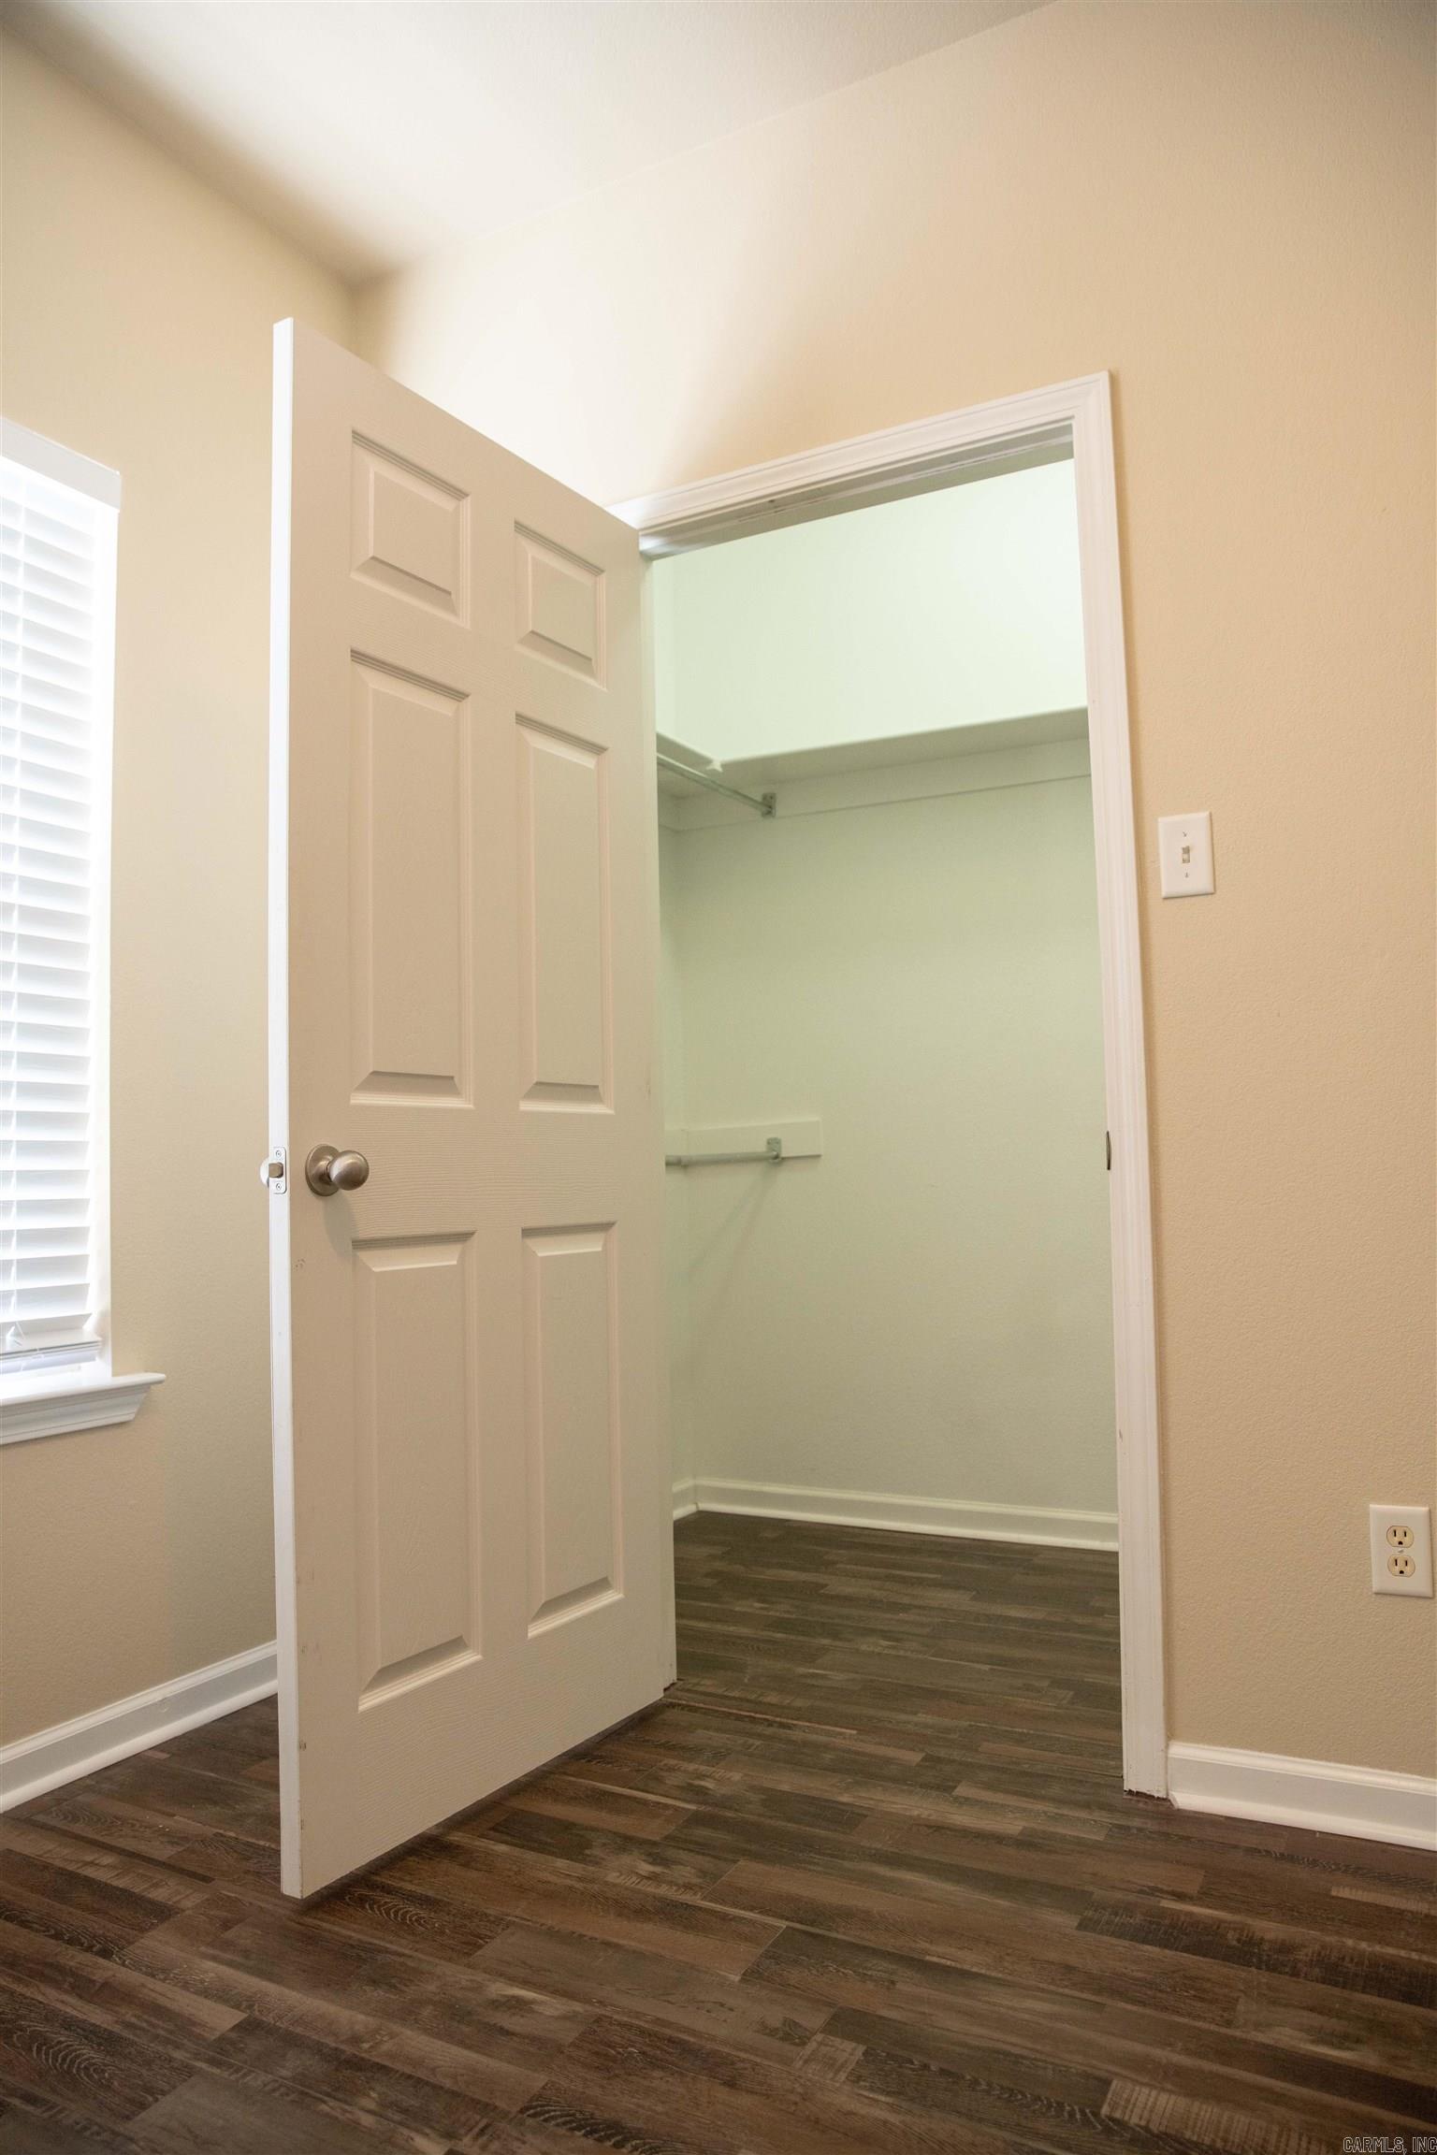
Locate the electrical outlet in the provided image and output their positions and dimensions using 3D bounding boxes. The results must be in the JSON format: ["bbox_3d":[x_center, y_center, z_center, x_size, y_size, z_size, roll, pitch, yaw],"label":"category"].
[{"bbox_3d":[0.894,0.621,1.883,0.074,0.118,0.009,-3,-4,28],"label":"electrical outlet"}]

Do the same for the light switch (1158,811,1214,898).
[{"bbox_3d":[0.665,-0.317,2.043,0.074,0.118,0.017,-3,-4,28],"label":"light switch"}]

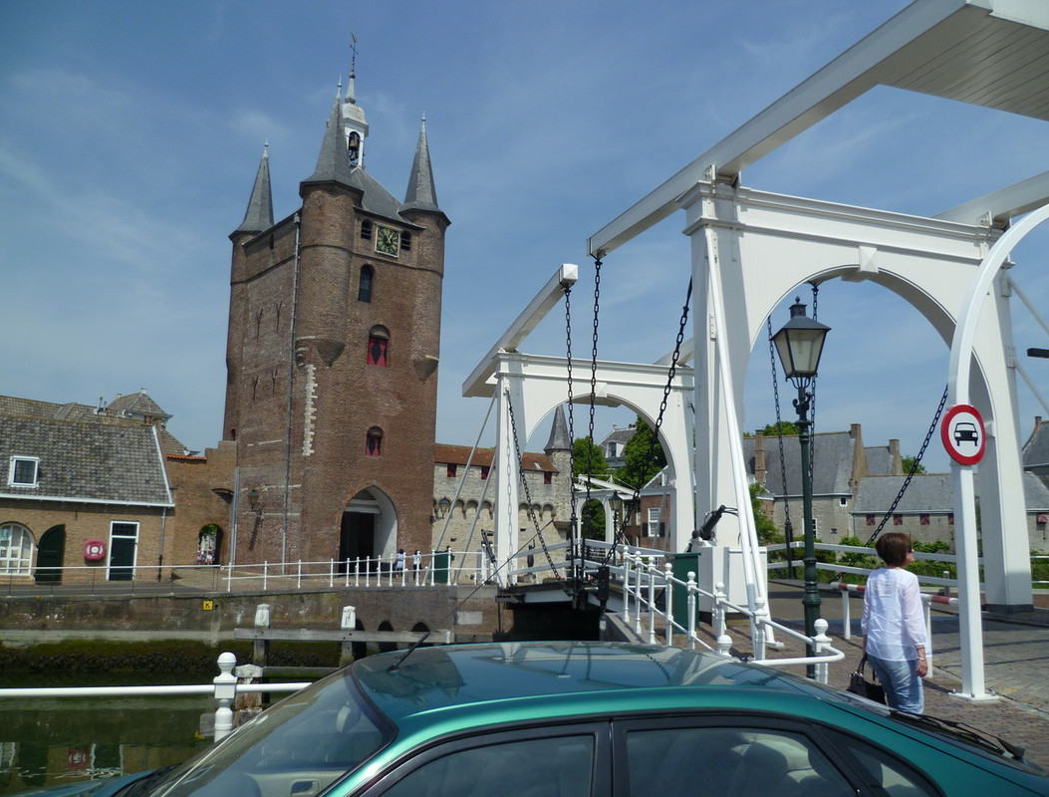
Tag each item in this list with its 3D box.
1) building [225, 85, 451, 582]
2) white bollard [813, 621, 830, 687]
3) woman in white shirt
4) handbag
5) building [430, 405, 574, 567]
[{"bbox_3d":[-11.952,-5.767,53.686,9.200,32.500,13.000,8,-11,-39],"label":"building"},{"bbox_3d":[1.666,1.789,4.771,0.115,1.100,0.115,4,-9,-18],"label":"white bollard"},{"bbox_3d":[2.472,1.702,5.632,0.500,1.630,0.380,-6,-11,40],"label":"woman in white shirt"},{"bbox_3d":[2.292,1.902,5.750,0.160,0.360,0.330,-6,-11,39],"label":"handbag"},{"bbox_3d":[-3.193,5.839,56.382,11.300,10.600,6.000,8,-11,-39],"label":"building"}]

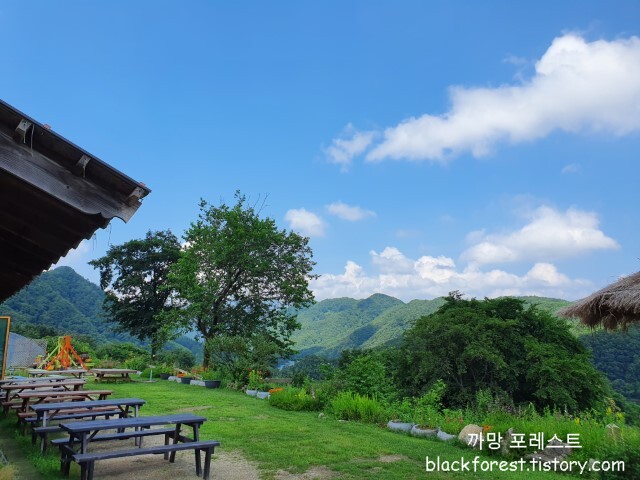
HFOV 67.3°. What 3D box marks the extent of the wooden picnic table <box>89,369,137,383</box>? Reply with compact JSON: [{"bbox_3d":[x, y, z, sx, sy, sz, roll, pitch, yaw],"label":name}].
[{"bbox_3d":[-9.094,6.007,21.170,1.950,0.680,1.400,5,-13,-20],"label":"wooden picnic table"}]

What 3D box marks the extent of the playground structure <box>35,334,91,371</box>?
[{"bbox_3d":[-16.648,7.279,31.140,3.200,2.187,3.000,7,-14,-27],"label":"playground structure"}]

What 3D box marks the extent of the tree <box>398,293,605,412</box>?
[{"bbox_3d":[6.446,3.939,17.073,7.200,4.200,6.300,-4,-13,20],"label":"tree"}]

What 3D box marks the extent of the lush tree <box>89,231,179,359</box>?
[{"bbox_3d":[-12.889,3.921,33.948,6.902,9.299,6.557,5,-13,-19],"label":"lush tree"}]

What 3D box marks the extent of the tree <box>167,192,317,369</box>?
[{"bbox_3d":[-4.274,2.091,26.172,8.029,9.684,7.628,2,-13,-9],"label":"tree"}]

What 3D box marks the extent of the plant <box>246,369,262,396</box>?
[{"bbox_3d":[-2.451,5.204,17.724,0.520,1.020,0.520,0,-13,0],"label":"plant"}]

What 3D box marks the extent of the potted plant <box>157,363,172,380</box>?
[{"bbox_3d":[-7.986,6.789,24.687,0.800,0.860,0.800,1,-13,0],"label":"potted plant"}]

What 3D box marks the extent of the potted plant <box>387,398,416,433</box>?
[{"bbox_3d":[1.740,3.754,10.466,0.570,0.720,0.570,0,-13,0],"label":"potted plant"}]

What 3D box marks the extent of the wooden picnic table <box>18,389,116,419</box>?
[{"bbox_3d":[-5.531,3.705,10.385,1.794,0.694,1.545,10,-16,-36],"label":"wooden picnic table"}]

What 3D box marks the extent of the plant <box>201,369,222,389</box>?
[{"bbox_3d":[-4.514,5.803,20.001,0.850,0.820,0.800,1,-13,0],"label":"plant"}]

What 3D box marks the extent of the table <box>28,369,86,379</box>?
[{"bbox_3d":[-10.277,5.504,18.819,1.850,0.720,1.450,9,-15,-33],"label":"table"}]

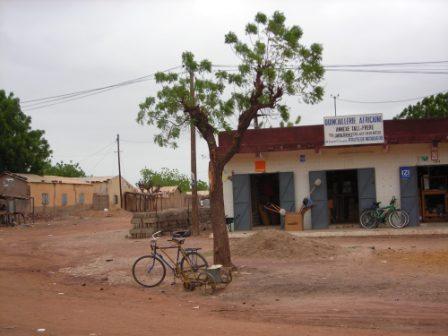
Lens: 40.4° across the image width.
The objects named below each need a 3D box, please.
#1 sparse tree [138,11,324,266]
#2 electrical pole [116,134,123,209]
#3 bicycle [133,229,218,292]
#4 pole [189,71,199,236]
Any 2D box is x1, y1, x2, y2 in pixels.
[{"bbox_3d":[0.190,-0.747,15.400,4.600,6.450,4.300,-2,-3,0],"label":"sparse tree"},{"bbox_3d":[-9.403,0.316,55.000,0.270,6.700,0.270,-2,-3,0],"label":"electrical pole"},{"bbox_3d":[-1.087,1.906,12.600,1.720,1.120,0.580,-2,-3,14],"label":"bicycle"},{"bbox_3d":[-1.198,-0.599,24.300,0.270,6.650,0.270,-2,-3,0],"label":"pole"}]

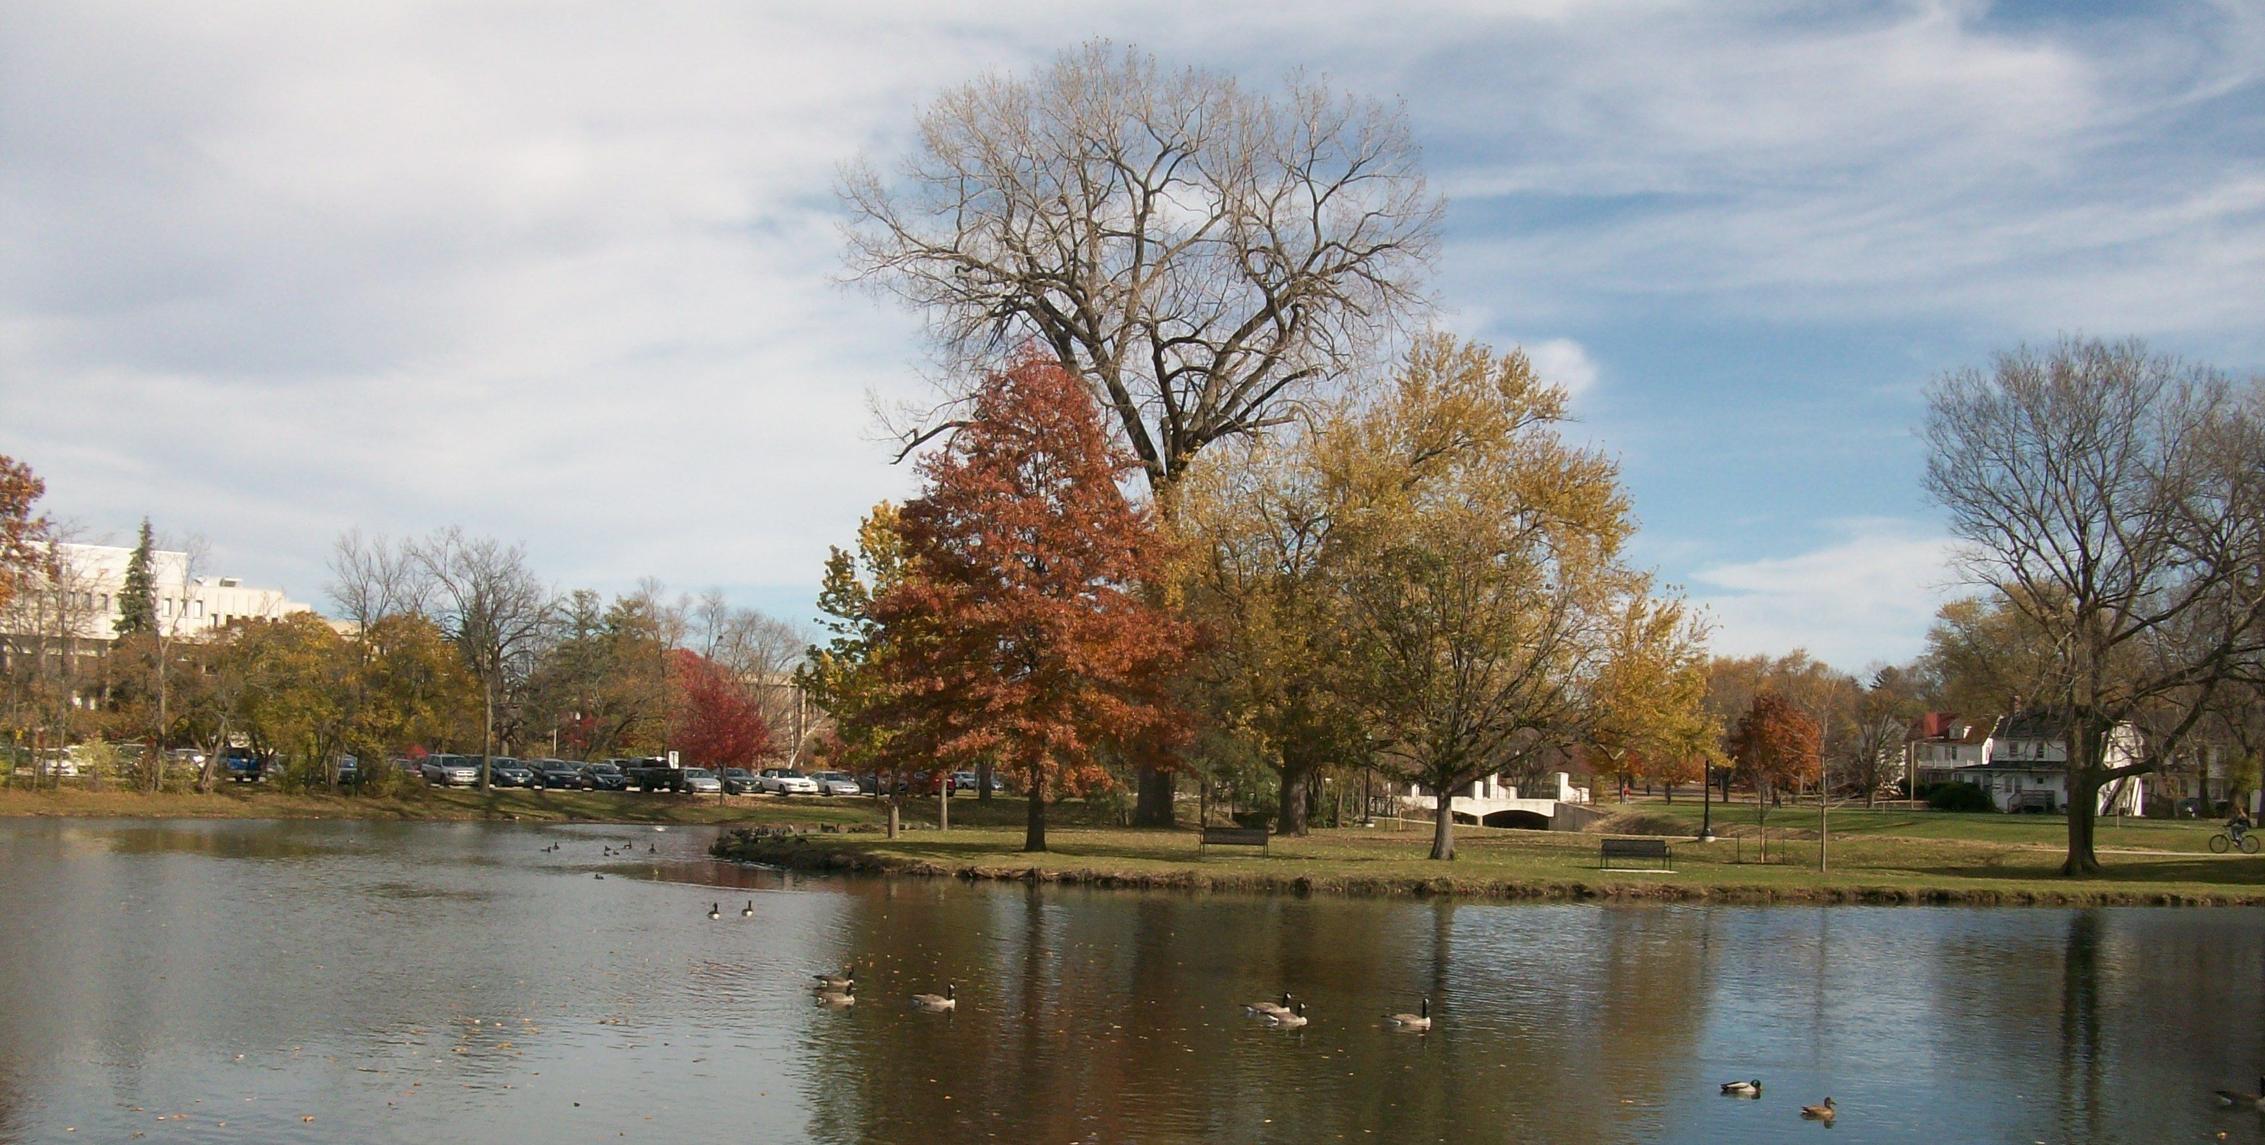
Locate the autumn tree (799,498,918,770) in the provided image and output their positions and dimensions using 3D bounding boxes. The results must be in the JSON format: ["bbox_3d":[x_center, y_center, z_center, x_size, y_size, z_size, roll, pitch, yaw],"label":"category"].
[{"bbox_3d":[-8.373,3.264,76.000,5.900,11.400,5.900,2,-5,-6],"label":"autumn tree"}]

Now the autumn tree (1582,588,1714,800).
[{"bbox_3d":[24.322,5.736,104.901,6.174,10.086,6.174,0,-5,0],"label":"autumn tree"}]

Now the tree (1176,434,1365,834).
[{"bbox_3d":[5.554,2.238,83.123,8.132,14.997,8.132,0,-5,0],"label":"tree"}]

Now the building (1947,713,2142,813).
[{"bbox_3d":[74.916,15.707,182.000,8.800,8.300,12.500,5,-6,-42],"label":"building"}]

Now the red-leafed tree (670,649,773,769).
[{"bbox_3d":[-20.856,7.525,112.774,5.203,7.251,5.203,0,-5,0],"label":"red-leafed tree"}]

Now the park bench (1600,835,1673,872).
[{"bbox_3d":[14.735,8.257,65.000,1.950,0.860,0.650,2,-5,-6],"label":"park bench"}]

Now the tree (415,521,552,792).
[{"bbox_3d":[-34.306,4.693,118.000,7.400,13.900,7.200,3,-5,-16],"label":"tree"}]

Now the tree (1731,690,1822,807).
[{"bbox_3d":[54.357,15.029,188.000,7.900,9.900,7.800,0,-5,16],"label":"tree"}]

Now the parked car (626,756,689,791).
[{"bbox_3d":[-25.145,10.679,117.516,1.900,1.830,5.300,3,-6,-32],"label":"parked car"}]

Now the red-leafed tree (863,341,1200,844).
[{"bbox_3d":[-3.247,0.748,69.200,10.182,15.731,9.877,0,-5,0],"label":"red-leafed tree"}]

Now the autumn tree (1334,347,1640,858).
[{"bbox_3d":[10.977,0.823,69.000,9.400,16.200,9.300,1,-5,9],"label":"autumn tree"}]

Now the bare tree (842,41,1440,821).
[{"bbox_3d":[0.651,-6.004,91.424,24.510,32.540,23.770,1,-5,0],"label":"bare tree"}]

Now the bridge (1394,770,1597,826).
[{"bbox_3d":[22.497,14.032,137.299,11.904,3.477,5.500,-1,-5,7],"label":"bridge"}]

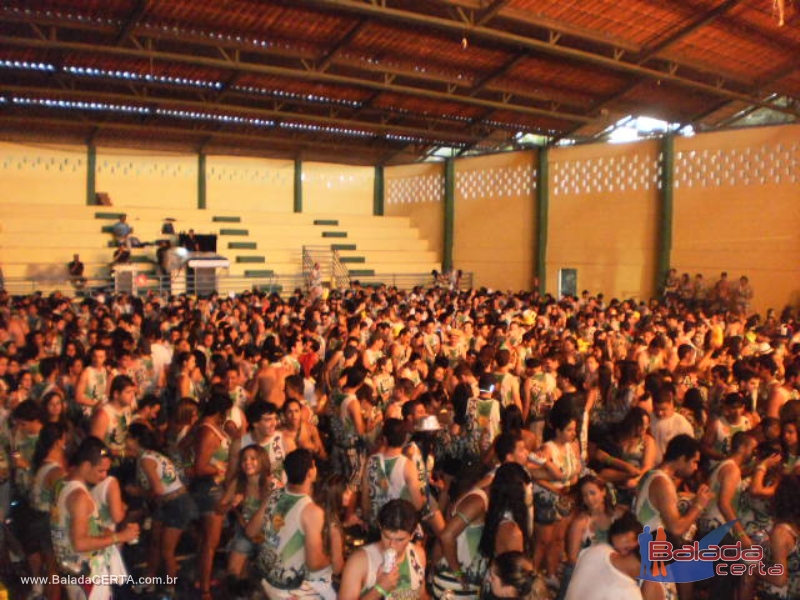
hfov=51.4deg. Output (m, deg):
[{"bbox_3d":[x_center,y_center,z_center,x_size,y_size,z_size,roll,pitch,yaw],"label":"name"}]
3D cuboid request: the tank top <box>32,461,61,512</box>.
[{"bbox_3d":[-2.650,1.427,6.300,0.240,0.440,0.350,-2,5,-42],"label":"tank top"}]

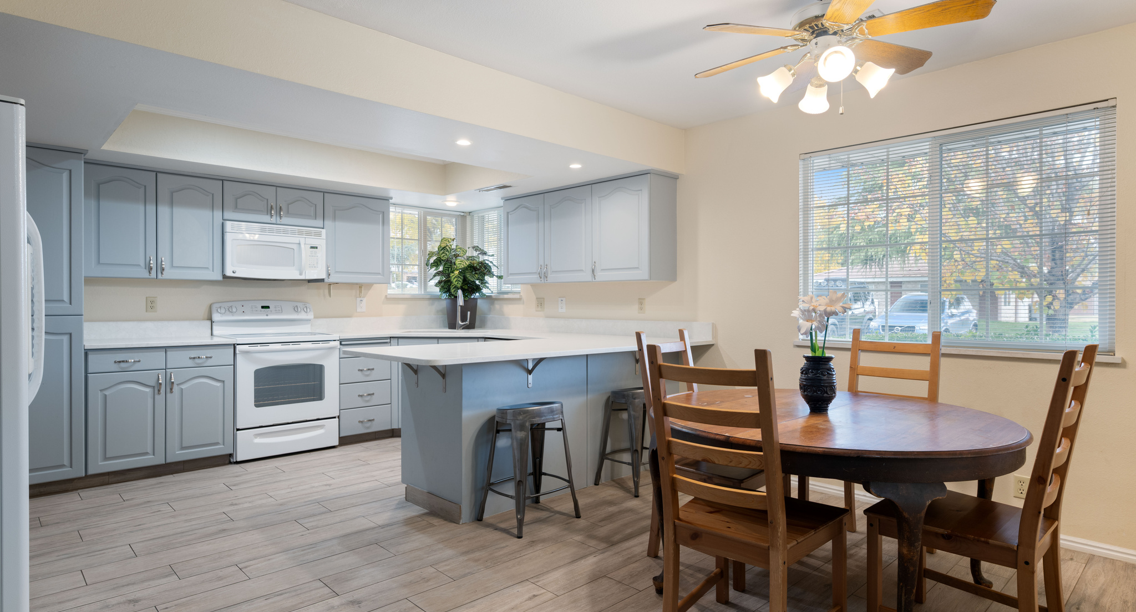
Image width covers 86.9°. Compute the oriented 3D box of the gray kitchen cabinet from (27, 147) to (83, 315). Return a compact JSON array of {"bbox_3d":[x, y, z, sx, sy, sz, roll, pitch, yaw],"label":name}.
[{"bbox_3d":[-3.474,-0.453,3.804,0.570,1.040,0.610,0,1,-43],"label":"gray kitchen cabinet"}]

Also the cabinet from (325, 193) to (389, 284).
[{"bbox_3d":[-1.976,-0.582,5.445,0.607,0.768,0.325,0,0,-44],"label":"cabinet"}]

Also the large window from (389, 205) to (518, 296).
[{"bbox_3d":[-1.114,-0.553,5.885,0.940,0.890,0.940,0,1,-43],"label":"large window"}]

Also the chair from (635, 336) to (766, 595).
[{"bbox_3d":[0.677,0.654,2.833,0.555,1.050,0.495,1,1,42],"label":"chair"}]

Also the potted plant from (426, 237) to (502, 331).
[{"bbox_3d":[-1.052,-0.215,6.141,0.730,0.910,0.680,0,0,0],"label":"potted plant"}]

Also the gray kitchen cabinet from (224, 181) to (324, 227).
[{"bbox_3d":[-2.472,-0.812,4.968,0.769,0.306,0.325,0,0,-44],"label":"gray kitchen cabinet"}]

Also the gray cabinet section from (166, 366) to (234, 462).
[{"bbox_3d":[-2.763,0.754,4.408,0.416,0.632,0.560,0,-1,-43],"label":"gray cabinet section"}]

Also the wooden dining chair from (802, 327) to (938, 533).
[{"bbox_3d":[1.466,0.656,2.859,0.555,1.050,0.495,0,1,-43],"label":"wooden dining chair"}]

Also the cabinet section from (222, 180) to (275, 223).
[{"bbox_3d":[-2.609,-0.806,4.833,0.383,0.296,0.325,0,-1,-43],"label":"cabinet section"}]

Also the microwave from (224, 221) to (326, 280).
[{"bbox_3d":[-2.443,-0.431,4.936,0.762,0.425,0.390,0,1,-43],"label":"microwave"}]

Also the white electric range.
[{"bbox_3d":[-2.346,0.560,4.846,0.758,1.195,0.670,0,0,-44],"label":"white electric range"}]

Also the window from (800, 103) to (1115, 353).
[{"bbox_3d":[2.045,-0.377,3.368,0.060,1.205,1.530,0,1,-43],"label":"window"}]

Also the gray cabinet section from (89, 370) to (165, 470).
[{"bbox_3d":[-3.066,0.751,4.121,0.419,0.632,0.560,0,-1,-43],"label":"gray cabinet section"}]

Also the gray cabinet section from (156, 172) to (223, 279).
[{"bbox_3d":[-2.902,-0.574,4.549,0.423,0.763,0.325,0,-1,-43],"label":"gray cabinet section"}]

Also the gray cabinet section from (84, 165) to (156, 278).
[{"bbox_3d":[-3.203,-0.575,4.265,0.405,0.763,0.325,0,-1,-43],"label":"gray cabinet section"}]

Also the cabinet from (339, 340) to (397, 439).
[{"bbox_3d":[-1.910,0.676,5.314,0.495,0.806,0.616,0,0,-44],"label":"cabinet"}]

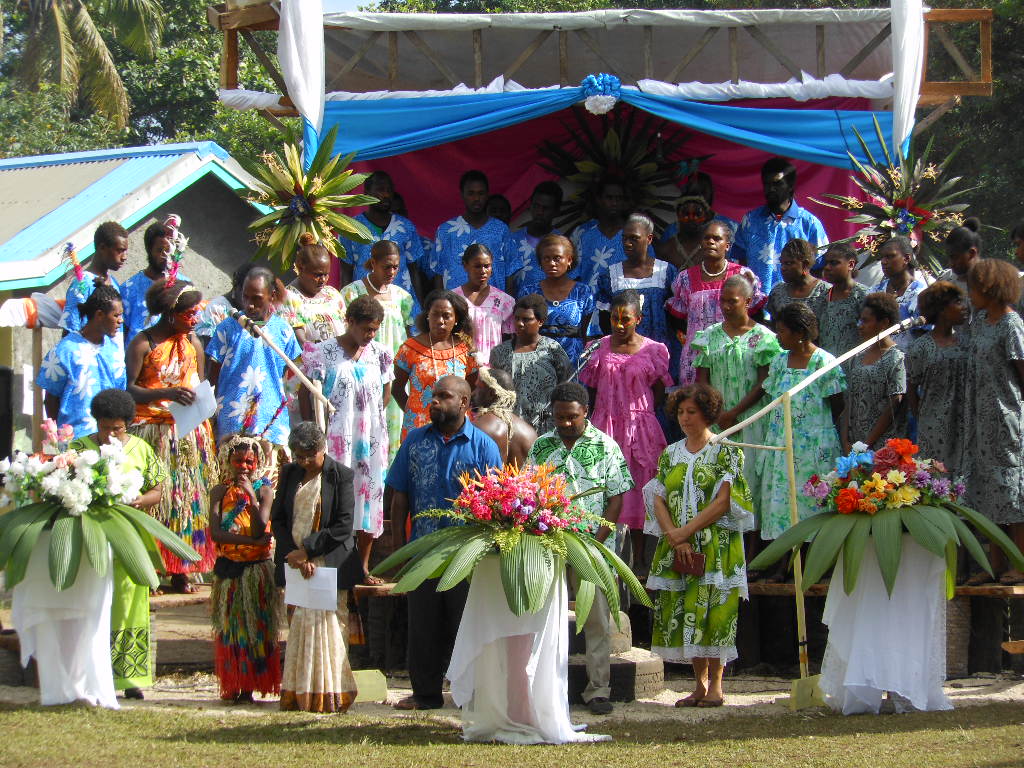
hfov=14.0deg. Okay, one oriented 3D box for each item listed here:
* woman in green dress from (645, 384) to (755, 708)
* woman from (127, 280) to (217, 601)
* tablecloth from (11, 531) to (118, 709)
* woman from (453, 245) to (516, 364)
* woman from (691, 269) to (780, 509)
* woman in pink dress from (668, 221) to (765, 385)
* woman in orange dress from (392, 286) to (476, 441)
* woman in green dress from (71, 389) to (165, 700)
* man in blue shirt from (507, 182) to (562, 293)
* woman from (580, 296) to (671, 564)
[{"bbox_3d":[0.939,0.813,21.000,0.510,1.610,0.360,0,0,23],"label":"woman in green dress"},{"bbox_3d":[-1.831,0.276,22.500,0.430,1.680,0.360,0,0,-36],"label":"woman"},{"bbox_3d":[-2.237,1.169,20.900,0.530,0.900,0.480,0,0,0],"label":"tablecloth"},{"bbox_3d":[-0.162,-0.013,23.700,0.470,1.560,0.320,0,0,-9],"label":"woman"},{"bbox_3d":[1.243,0.194,23.100,0.480,1.600,0.340,0,0,12],"label":"woman"},{"bbox_3d":[1.162,-0.119,23.700,0.530,1.620,0.350,0,0,9],"label":"woman in pink dress"},{"bbox_3d":[-0.418,0.276,22.800,0.470,1.600,0.340,0,0,0],"label":"woman in orange dress"},{"bbox_3d":[-2.024,0.818,21.400,0.480,1.580,0.360,0,0,-10],"label":"woman in green dress"},{"bbox_3d":[0.158,-0.380,24.900,0.490,1.670,0.330,0,0,11],"label":"man in blue shirt"},{"bbox_3d":[0.612,0.270,22.500,0.500,1.560,0.320,0,0,7],"label":"woman"}]

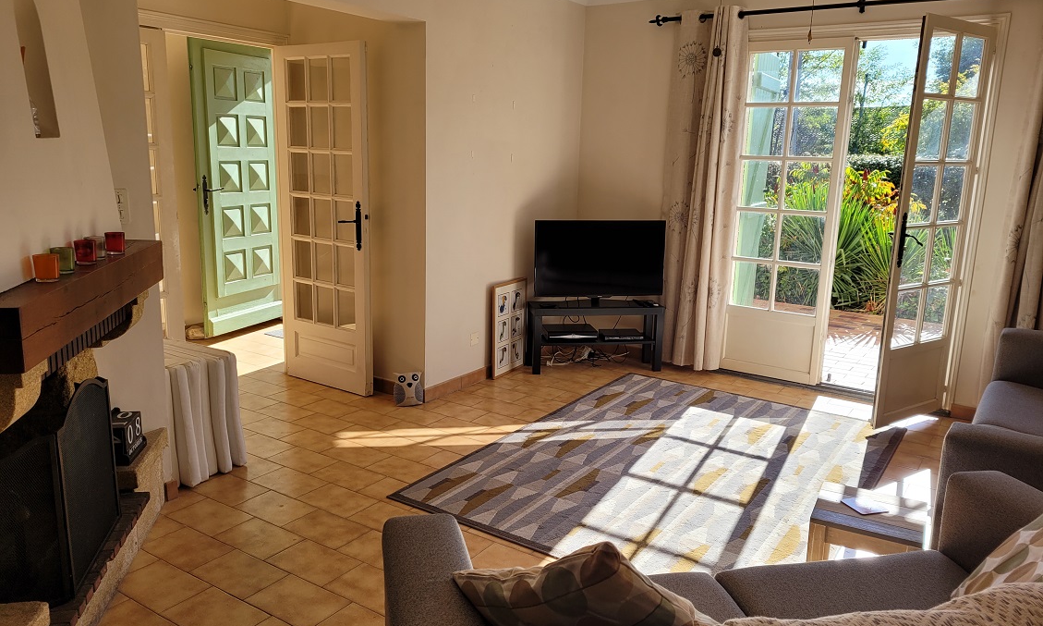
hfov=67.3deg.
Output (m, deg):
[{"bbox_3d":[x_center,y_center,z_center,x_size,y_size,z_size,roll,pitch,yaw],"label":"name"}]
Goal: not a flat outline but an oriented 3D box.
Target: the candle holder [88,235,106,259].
[{"bbox_3d":[-1.399,-0.214,2.571,0.056,0.071,0.056,-3,13,-19],"label":"candle holder"}]

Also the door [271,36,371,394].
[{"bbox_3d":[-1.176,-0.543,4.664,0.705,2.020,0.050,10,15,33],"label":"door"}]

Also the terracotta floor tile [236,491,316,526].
[{"bbox_3d":[-1.020,0.816,3.257,0.297,0.010,0.202,9,14,32],"label":"terracotta floor tile"}]

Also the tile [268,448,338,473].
[{"bbox_3d":[-1.045,0.710,3.748,0.300,0.010,0.200,9,15,32],"label":"tile"}]

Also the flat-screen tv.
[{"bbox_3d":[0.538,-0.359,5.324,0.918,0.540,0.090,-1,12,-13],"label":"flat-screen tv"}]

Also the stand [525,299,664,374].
[{"bbox_3d":[0.502,0.167,5.417,0.905,0.450,0.258,0,12,-11],"label":"stand"}]

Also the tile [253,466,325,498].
[{"bbox_3d":[-1.035,0.764,3.506,0.300,0.010,0.200,9,15,32],"label":"tile"}]

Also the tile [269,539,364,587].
[{"bbox_3d":[-0.755,0.911,2.854,0.297,0.010,0.202,9,14,32],"label":"tile"}]

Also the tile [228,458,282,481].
[{"bbox_3d":[-1.287,0.722,3.663,0.300,0.010,0.200,9,15,32],"label":"tile"}]

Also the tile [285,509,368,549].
[{"bbox_3d":[-0.769,0.860,3.105,0.300,0.010,0.200,9,15,32],"label":"tile"}]

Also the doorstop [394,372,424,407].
[{"bbox_3d":[-0.659,0.438,4.565,0.163,0.192,0.085,-4,14,-24],"label":"doorstop"}]

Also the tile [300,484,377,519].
[{"bbox_3d":[-0.782,0.805,3.346,0.297,0.010,0.202,9,14,32],"label":"tile"}]

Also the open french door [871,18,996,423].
[{"bbox_3d":[2.287,-0.459,4.364,0.668,2.198,0.050,-6,14,-32],"label":"open french door"}]

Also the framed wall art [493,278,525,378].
[{"bbox_3d":[-0.077,0.097,5.201,0.020,0.615,0.395,7,14,31],"label":"framed wall art"}]

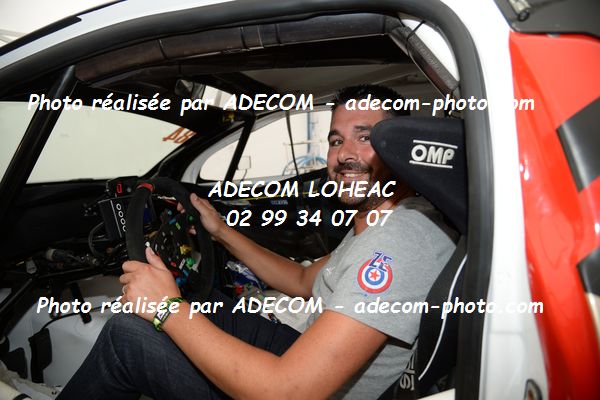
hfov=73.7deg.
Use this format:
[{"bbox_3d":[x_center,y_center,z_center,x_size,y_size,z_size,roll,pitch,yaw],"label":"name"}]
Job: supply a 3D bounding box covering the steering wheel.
[{"bbox_3d":[-0.311,0.114,0.985,0.070,0.335,0.345,-15,20,12],"label":"steering wheel"}]

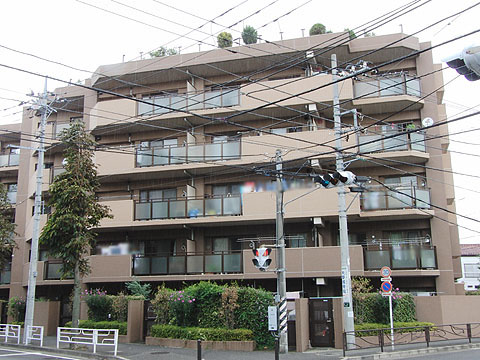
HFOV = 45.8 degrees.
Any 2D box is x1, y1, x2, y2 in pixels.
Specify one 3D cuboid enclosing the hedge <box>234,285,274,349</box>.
[{"bbox_3d":[0.588,5.336,21.967,1.300,2.300,0.900,-6,-13,24],"label":"hedge"}]

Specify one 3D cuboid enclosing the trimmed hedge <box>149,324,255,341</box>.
[{"bbox_3d":[-1.584,6.112,22.781,5.785,0.470,0.550,-13,-17,43],"label":"trimmed hedge"}]

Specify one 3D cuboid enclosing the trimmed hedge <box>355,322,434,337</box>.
[{"bbox_3d":[6.211,6.058,23.106,4.675,0.460,0.550,8,-15,-34],"label":"trimmed hedge"}]

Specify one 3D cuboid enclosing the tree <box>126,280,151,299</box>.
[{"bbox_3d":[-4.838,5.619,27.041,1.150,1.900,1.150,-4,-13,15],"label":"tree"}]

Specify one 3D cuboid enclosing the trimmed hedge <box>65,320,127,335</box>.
[{"bbox_3d":[-6.762,6.950,26.652,3.500,0.650,0.800,-8,-14,29],"label":"trimmed hedge"}]

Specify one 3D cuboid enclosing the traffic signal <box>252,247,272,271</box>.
[{"bbox_3d":[0.802,2.809,20.268,0.680,0.850,0.500,-1,-12,0],"label":"traffic signal"}]

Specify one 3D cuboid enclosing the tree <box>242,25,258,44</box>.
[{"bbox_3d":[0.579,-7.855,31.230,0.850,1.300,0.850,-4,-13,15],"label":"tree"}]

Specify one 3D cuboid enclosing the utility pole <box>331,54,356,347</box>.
[{"bbox_3d":[4.155,0.548,23.042,0.360,12.110,0.360,-1,-12,0],"label":"utility pole"}]

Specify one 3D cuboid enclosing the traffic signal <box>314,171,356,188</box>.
[{"bbox_3d":[3.267,-0.007,19.345,0.550,0.450,1.220,10,-17,-42],"label":"traffic signal"}]

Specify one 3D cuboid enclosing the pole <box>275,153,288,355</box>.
[{"bbox_3d":[1.517,2.455,20.706,0.300,7.420,0.300,-1,-12,0],"label":"pole"}]

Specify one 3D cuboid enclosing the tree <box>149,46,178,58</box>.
[{"bbox_3d":[-4.446,-7.232,32.973,1.650,1.100,1.300,-4,-13,16],"label":"tree"}]

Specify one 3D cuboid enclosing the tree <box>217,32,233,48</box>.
[{"bbox_3d":[-0.867,-7.715,31.942,0.880,1.250,0.880,-1,-12,0],"label":"tree"}]

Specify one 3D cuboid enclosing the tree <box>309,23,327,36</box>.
[{"bbox_3d":[4.122,-7.825,30.205,0.920,1.050,0.920,-4,-13,15],"label":"tree"}]

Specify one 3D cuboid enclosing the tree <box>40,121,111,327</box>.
[{"bbox_3d":[-7.042,2.090,24.024,2.800,9.640,2.700,-1,-12,0],"label":"tree"}]

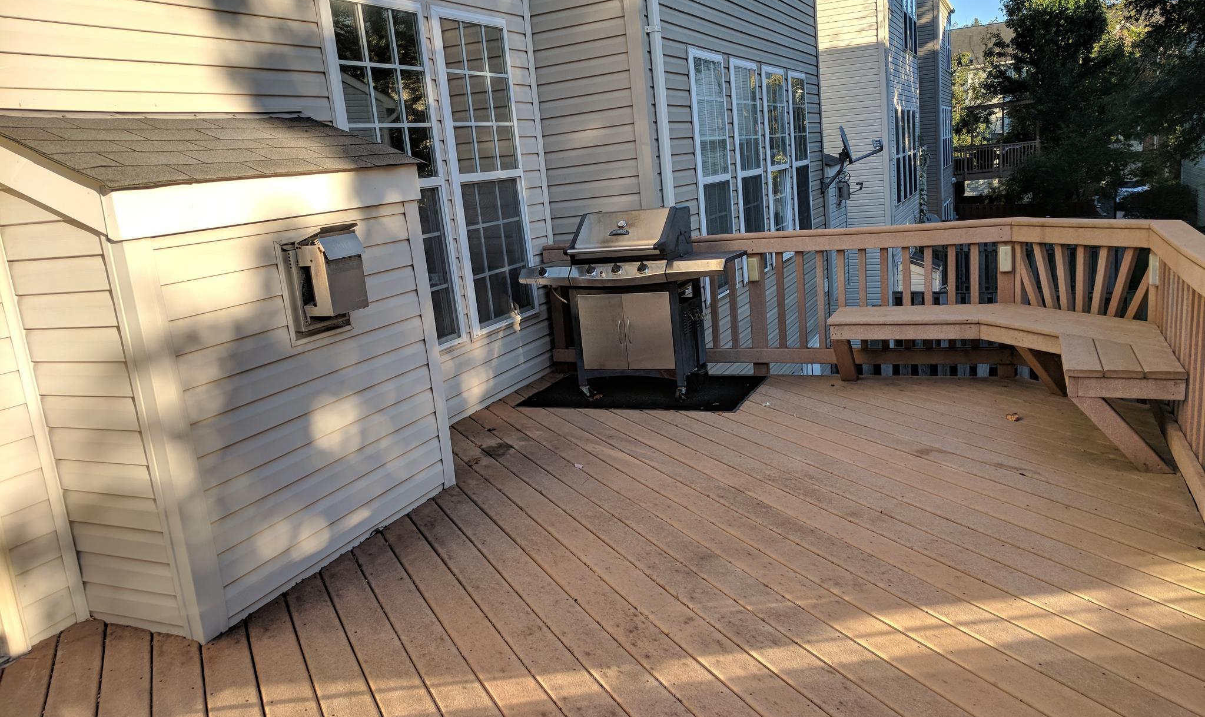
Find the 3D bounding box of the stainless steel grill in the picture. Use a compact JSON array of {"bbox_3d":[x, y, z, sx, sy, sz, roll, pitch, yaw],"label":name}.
[{"bbox_3d":[0.202,-0.337,5.596,1.320,1.145,0.575,0,14,25],"label":"stainless steel grill"}]

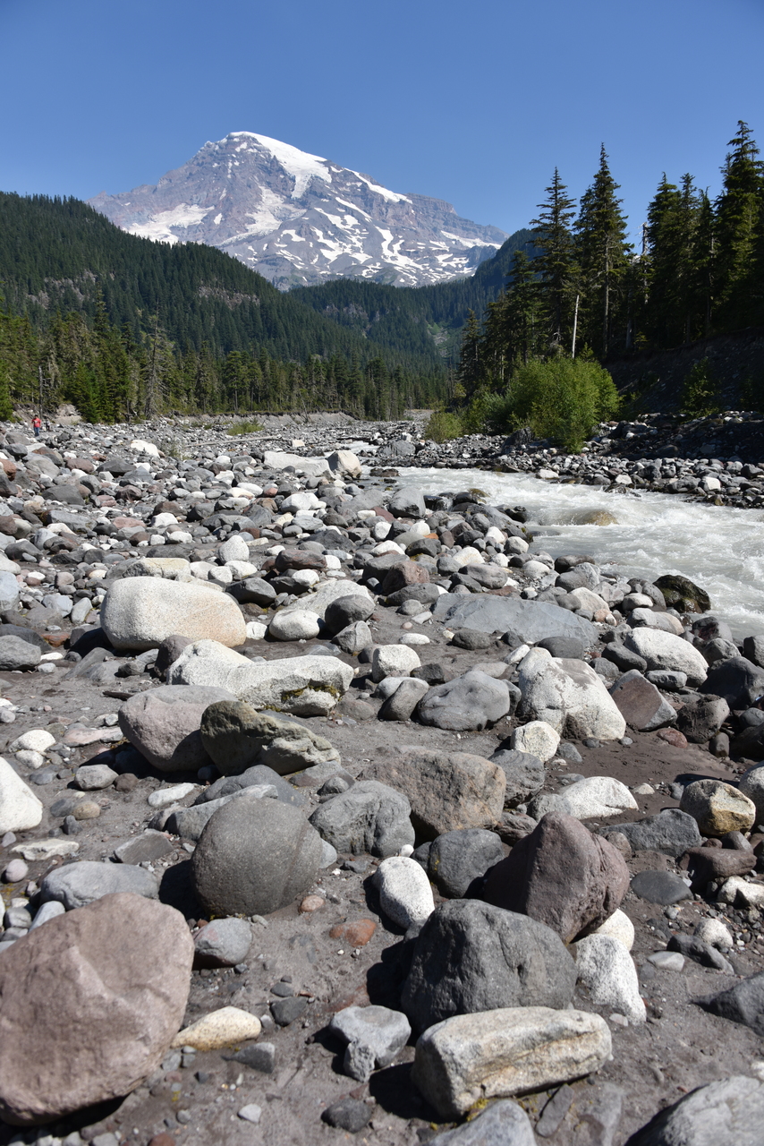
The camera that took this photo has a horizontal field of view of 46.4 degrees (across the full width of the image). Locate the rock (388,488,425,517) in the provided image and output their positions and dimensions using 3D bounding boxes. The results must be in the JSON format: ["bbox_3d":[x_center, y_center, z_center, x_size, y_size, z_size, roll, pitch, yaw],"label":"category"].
[{"bbox_3d":[0.402,-1.111,14.079,0.592,0.472,0.474,0,9,0],"label":"rock"}]

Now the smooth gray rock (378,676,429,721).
[{"bbox_3d":[0.111,0.640,4.504,0.253,0.215,0.215,0,9,0],"label":"smooth gray rock"}]

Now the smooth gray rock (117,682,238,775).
[{"bbox_3d":[-0.864,0.669,3.845,0.531,0.361,0.425,0,9,0],"label":"smooth gray rock"}]

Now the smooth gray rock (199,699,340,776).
[{"bbox_3d":[-0.476,0.707,3.813,0.603,0.317,0.332,1,9,8],"label":"smooth gray rock"}]

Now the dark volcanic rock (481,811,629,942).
[{"bbox_3d":[0.501,0.883,2.586,0.411,0.373,0.350,0,9,0],"label":"dark volcanic rock"}]

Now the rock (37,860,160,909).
[{"bbox_3d":[-0.865,0.977,2.743,0.356,0.148,0.231,0,9,0],"label":"rock"}]

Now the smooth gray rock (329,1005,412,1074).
[{"bbox_3d":[-0.025,1.090,2.082,0.190,0.143,0.152,0,9,0],"label":"smooth gray rock"}]

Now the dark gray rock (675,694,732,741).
[{"bbox_3d":[1.440,0.653,3.992,0.230,0.211,0.195,0,9,0],"label":"dark gray rock"}]

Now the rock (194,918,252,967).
[{"bbox_3d":[-0.478,1.099,2.657,0.179,0.107,0.152,0,9,0],"label":"rock"}]

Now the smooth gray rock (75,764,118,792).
[{"bbox_3d":[-1.241,0.887,3.869,0.177,0.102,0.142,0,9,0],"label":"smooth gray rock"}]

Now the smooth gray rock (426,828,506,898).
[{"bbox_3d":[0.274,0.928,2.847,0.248,0.216,0.211,0,9,0],"label":"smooth gray rock"}]

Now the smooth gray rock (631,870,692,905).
[{"bbox_3d":[0.837,0.944,2.676,0.175,0.082,0.131,2,9,15],"label":"smooth gray rock"}]

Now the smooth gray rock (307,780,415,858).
[{"bbox_3d":[-0.079,0.931,3.392,0.399,0.243,0.319,0,9,0],"label":"smooth gray rock"}]

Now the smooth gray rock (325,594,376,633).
[{"bbox_3d":[-0.221,0.297,6.293,0.360,0.283,0.306,0,9,0],"label":"smooth gray rock"}]

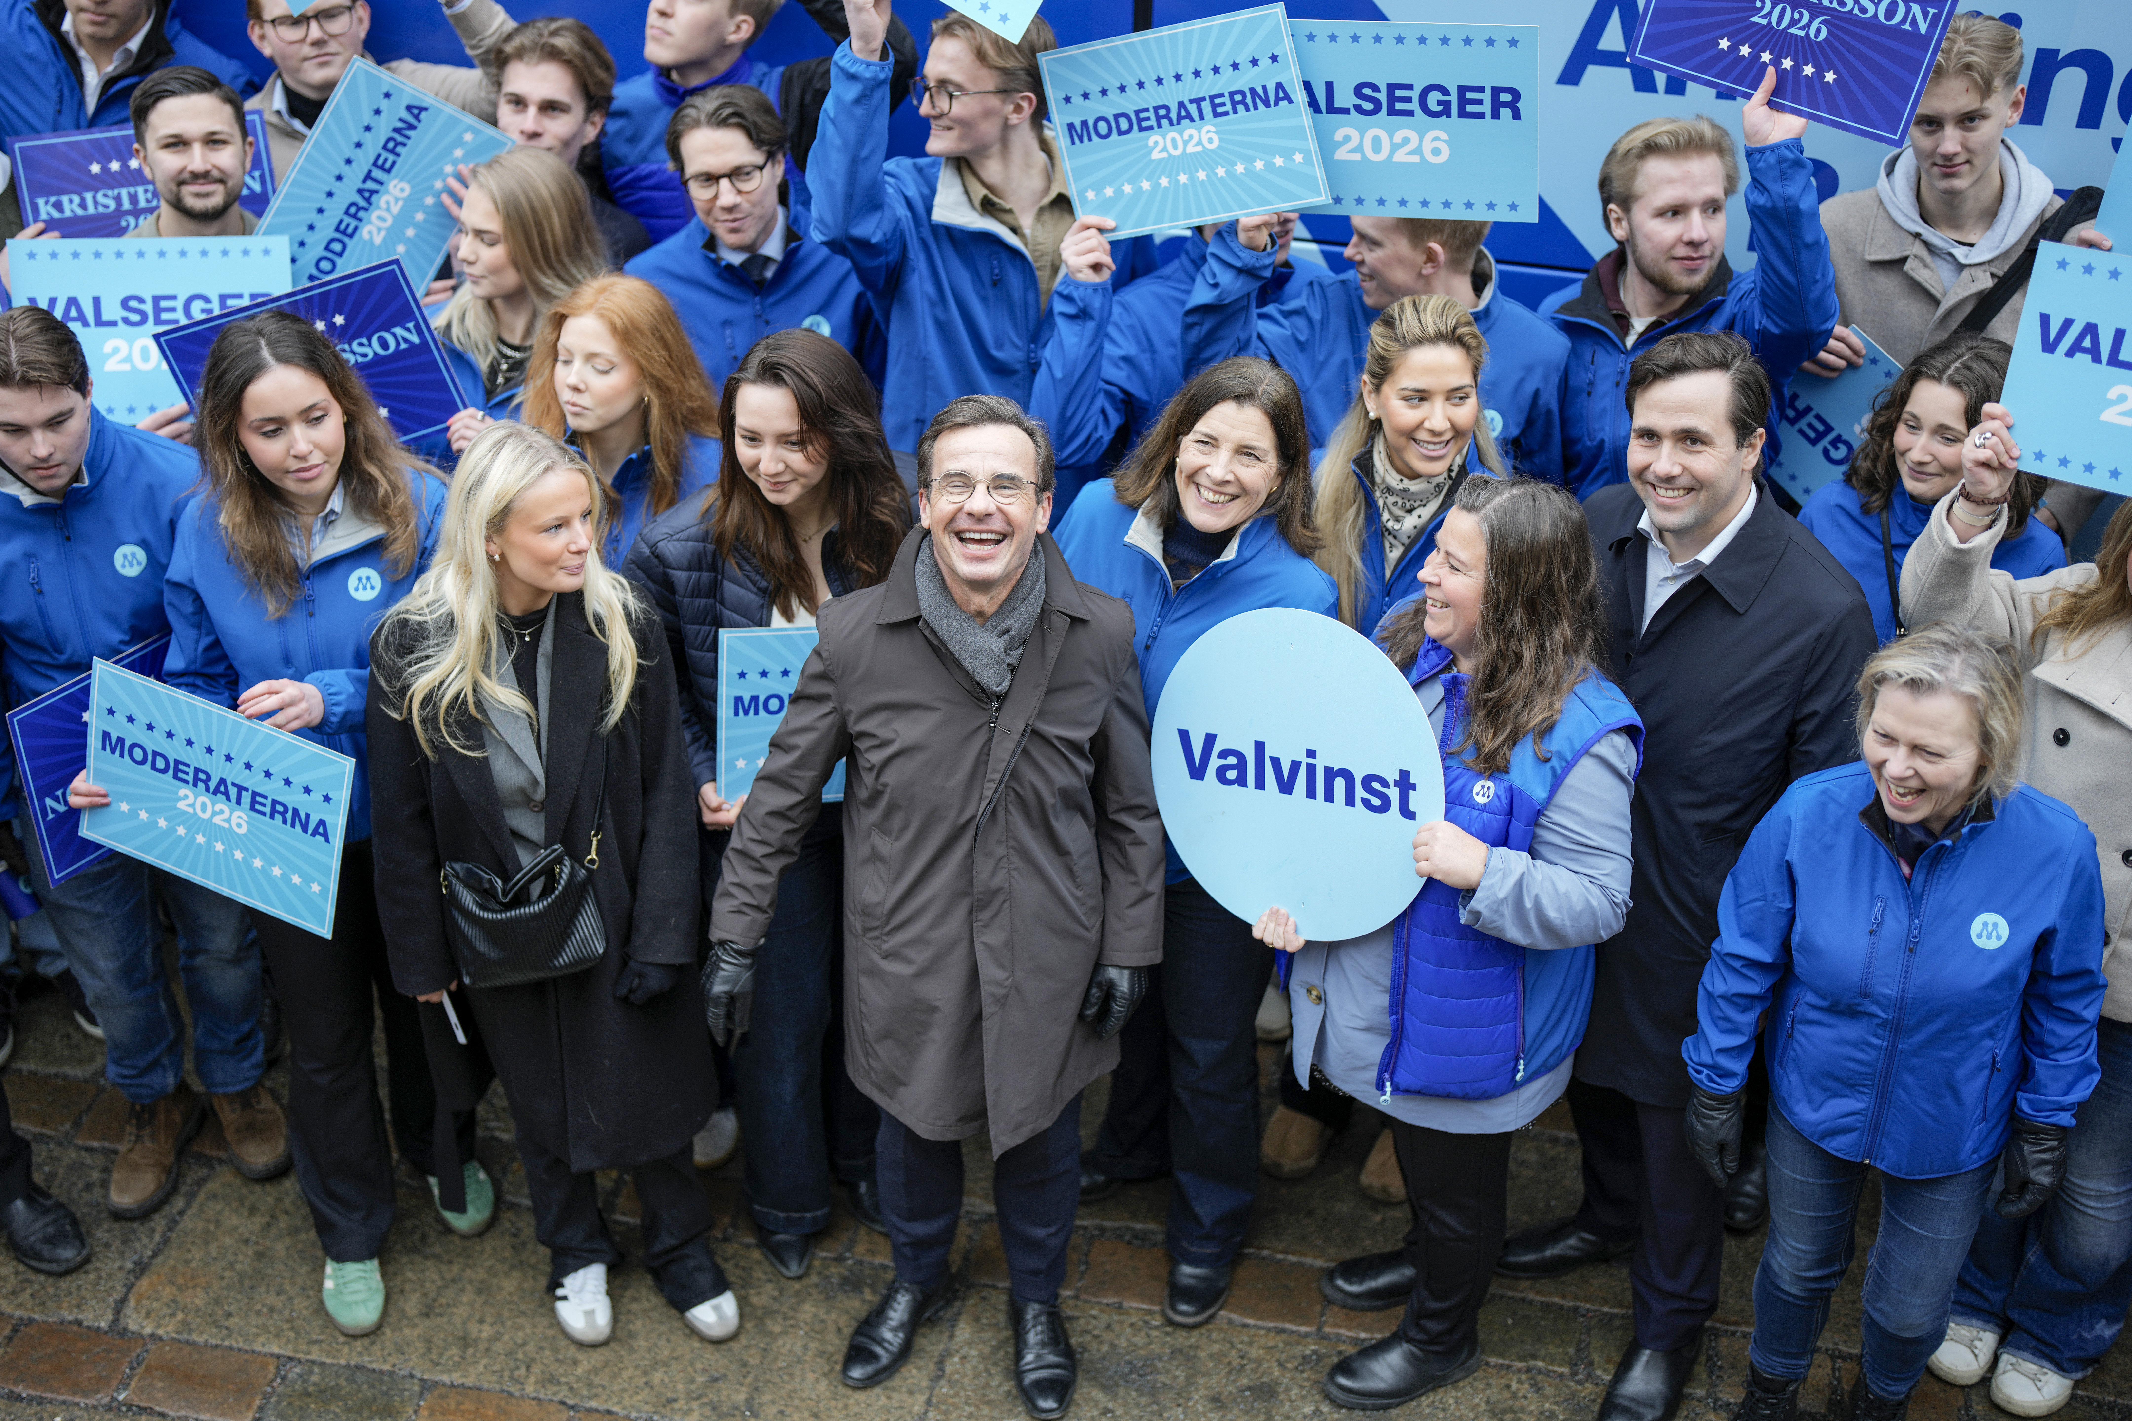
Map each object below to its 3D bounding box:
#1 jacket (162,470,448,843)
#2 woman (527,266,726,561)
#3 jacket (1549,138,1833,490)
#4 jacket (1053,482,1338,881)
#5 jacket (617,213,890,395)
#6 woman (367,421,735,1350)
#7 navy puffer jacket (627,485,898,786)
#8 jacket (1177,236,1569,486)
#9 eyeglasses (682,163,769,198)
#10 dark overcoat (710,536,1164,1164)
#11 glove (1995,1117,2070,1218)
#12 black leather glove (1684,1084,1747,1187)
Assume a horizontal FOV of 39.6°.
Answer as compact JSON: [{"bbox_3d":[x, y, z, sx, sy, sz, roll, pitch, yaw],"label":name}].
[{"bbox_3d":[-1.130,-0.041,4.510,0.500,0.630,0.400,-4,32,-7],"label":"jacket"},{"bbox_3d":[-0.707,0.069,4.795,0.480,1.700,0.350,15,38,20],"label":"woman"},{"bbox_3d":[0.911,-0.433,4.612,0.550,1.000,0.380,9,36,12],"label":"jacket"},{"bbox_3d":[0.185,-0.026,4.387,0.480,0.650,0.290,9,36,12],"label":"jacket"},{"bbox_3d":[-0.565,-0.478,5.200,0.520,0.750,0.320,-2,32,-4],"label":"jacket"},{"bbox_3d":[-0.763,0.308,4.608,0.550,1.700,0.400,-6,33,-10],"label":"woman"},{"bbox_3d":[-0.469,-0.100,4.634,0.530,0.630,0.340,-2,32,-4],"label":"navy puffer jacket"},{"bbox_3d":[0.565,-0.456,5.041,0.660,0.840,0.460,7,33,10],"label":"jacket"},{"bbox_3d":[-0.508,-0.844,4.585,0.140,0.045,0.135,1,32,15],"label":"eyeglasses"},{"bbox_3d":[-0.177,0.228,4.388,0.700,1.000,0.400,-1,32,-3],"label":"dark overcoat"},{"bbox_3d":[1.413,0.655,4.362,0.110,0.210,0.100,-5,32,-8],"label":"glove"},{"bbox_3d":[0.969,0.615,4.363,0.100,0.210,0.090,14,35,21],"label":"black leather glove"}]

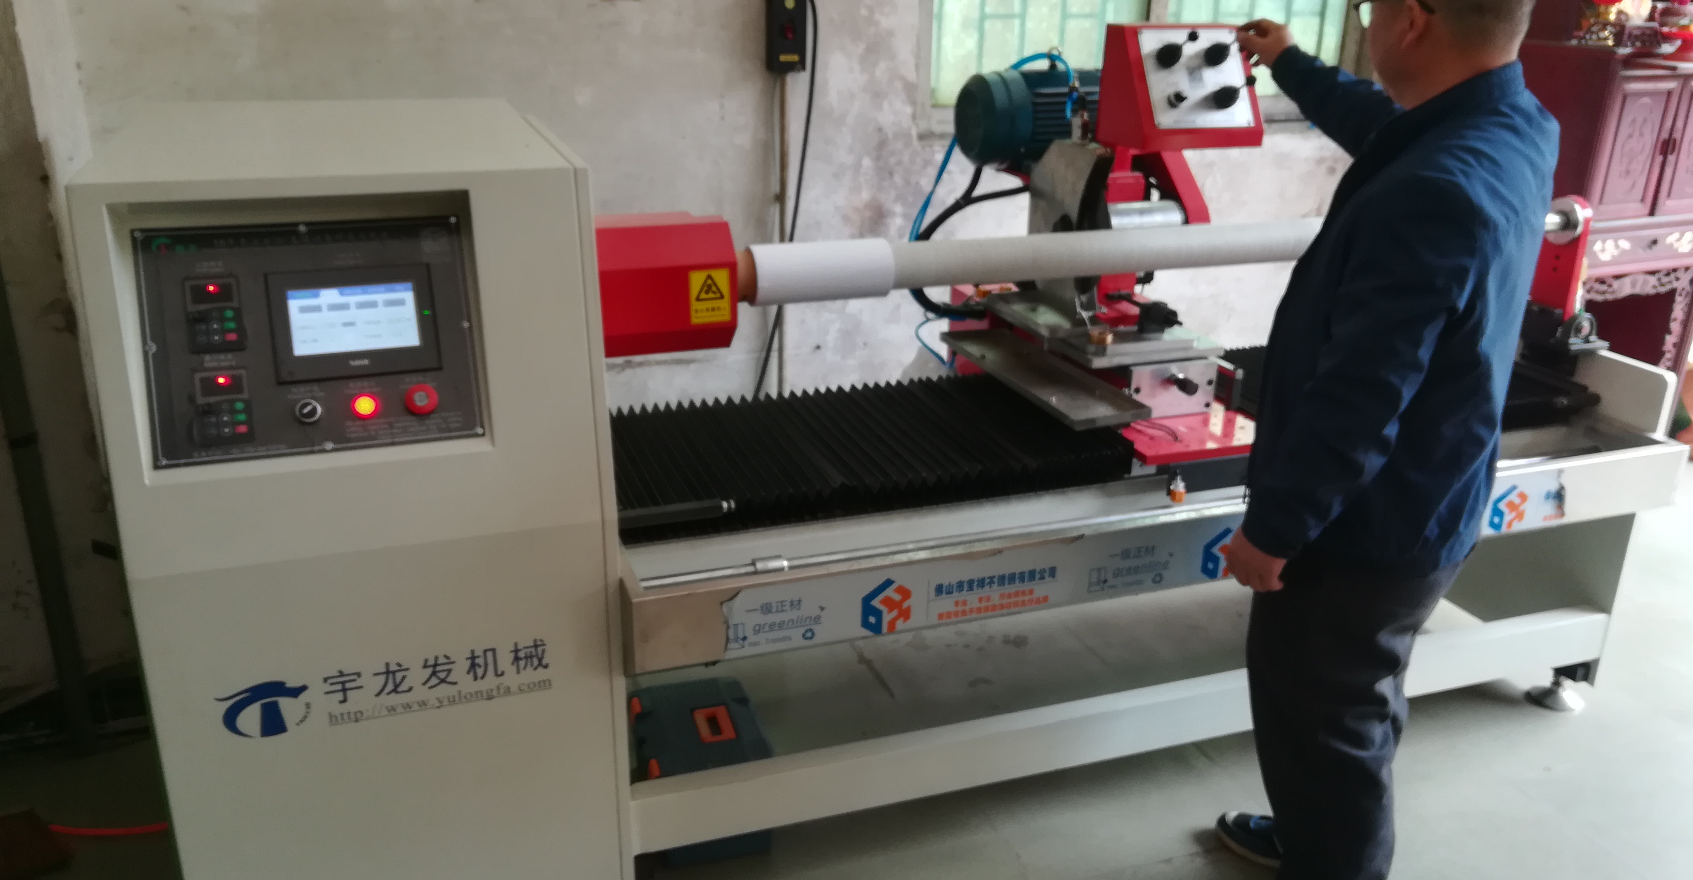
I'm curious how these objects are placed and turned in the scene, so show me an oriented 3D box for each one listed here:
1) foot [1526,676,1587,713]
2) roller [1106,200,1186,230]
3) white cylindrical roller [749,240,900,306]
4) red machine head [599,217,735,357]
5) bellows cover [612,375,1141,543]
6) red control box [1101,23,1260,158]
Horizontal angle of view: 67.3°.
[{"bbox_3d":[1.513,0.521,2.705,0.113,0.062,0.113,-6,21,-18],"label":"foot"},{"bbox_3d":[0.553,-0.405,2.386,0.148,0.082,0.082,-6,21,-18],"label":"roller"},{"bbox_3d":[-0.041,-0.278,2.099,0.233,0.095,0.095,-6,21,-18],"label":"white cylindrical roller"},{"bbox_3d":[-0.311,-0.248,2.011,0.231,0.200,0.215,-6,21,-18],"label":"red machine head"},{"bbox_3d":[-0.010,0.011,2.300,0.917,0.066,0.489,-6,21,-18],"label":"bellows cover"},{"bbox_3d":[0.627,-0.657,2.356,0.250,0.206,0.172,-6,21,-19],"label":"red control box"}]

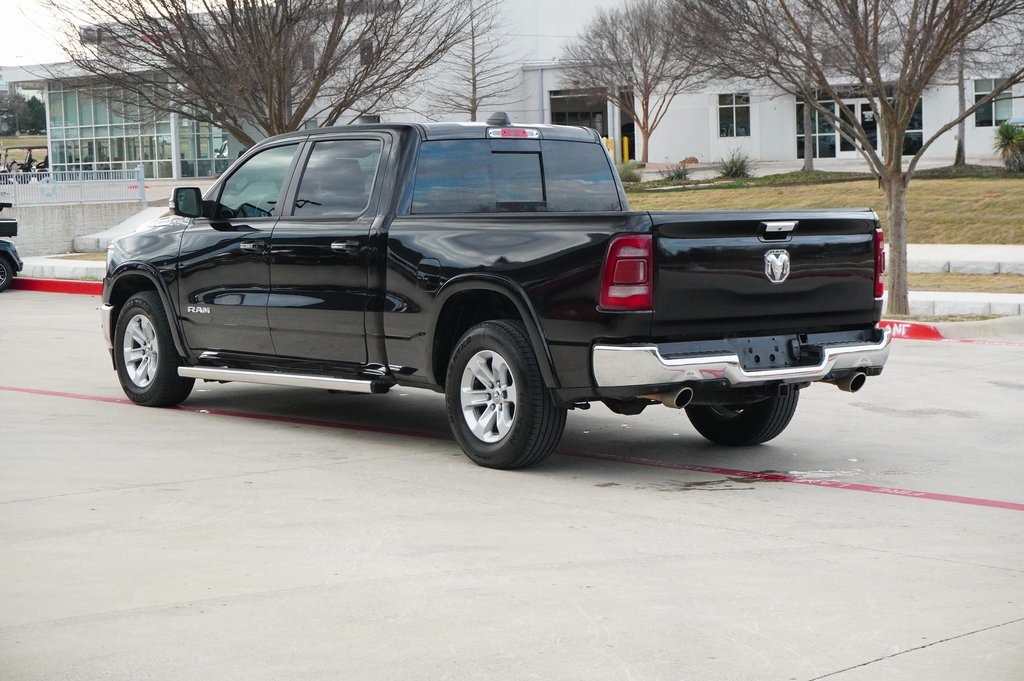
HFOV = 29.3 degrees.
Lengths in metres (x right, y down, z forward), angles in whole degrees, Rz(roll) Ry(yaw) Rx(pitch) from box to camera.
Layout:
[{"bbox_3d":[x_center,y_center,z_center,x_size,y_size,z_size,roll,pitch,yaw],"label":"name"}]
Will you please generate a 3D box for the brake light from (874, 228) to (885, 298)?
[{"bbox_3d":[1.972,-0.423,10.740,0.177,0.382,0.207,-3,5,-38],"label":"brake light"}]

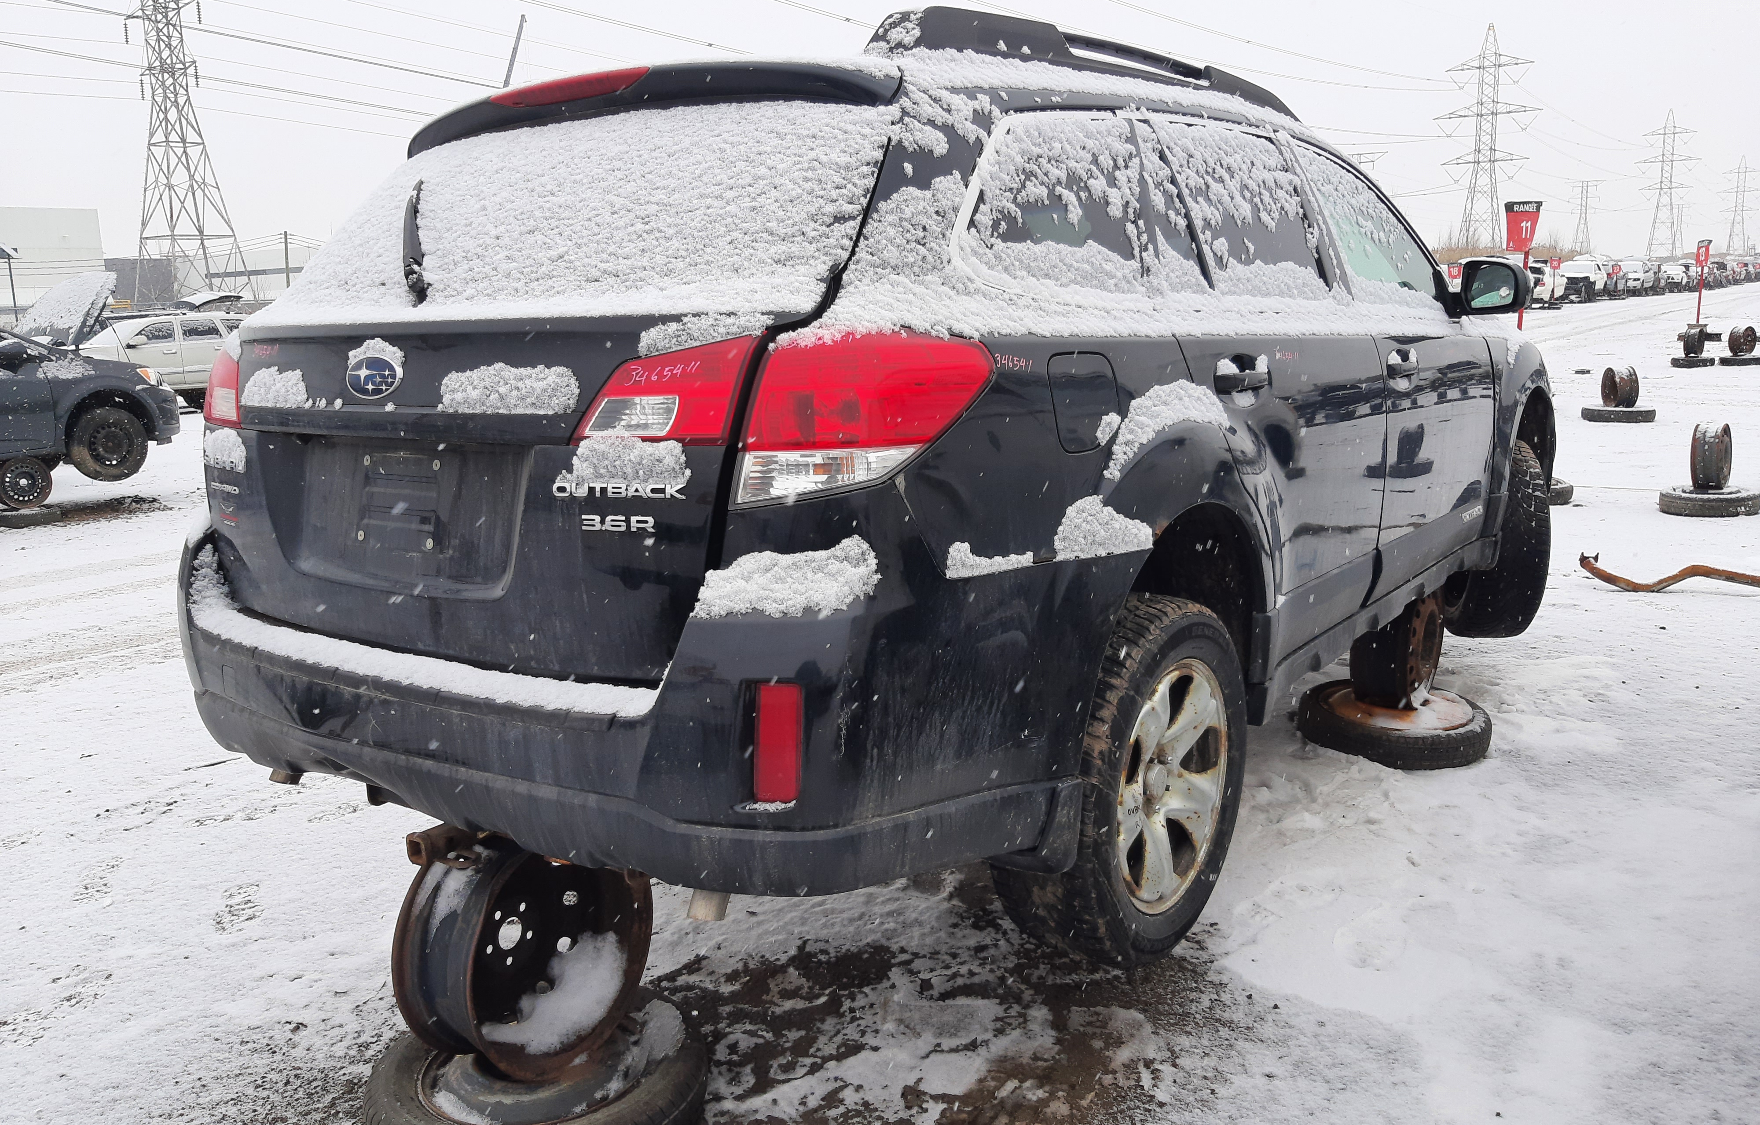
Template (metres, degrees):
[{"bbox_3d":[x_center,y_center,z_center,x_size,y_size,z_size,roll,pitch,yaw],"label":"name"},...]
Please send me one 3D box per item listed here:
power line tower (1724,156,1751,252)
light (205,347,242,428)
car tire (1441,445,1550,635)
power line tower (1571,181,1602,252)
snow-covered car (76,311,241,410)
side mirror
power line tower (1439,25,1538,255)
[{"bbox_3d":[431.302,-177.360,661.603,22.000,50.000,9.000,7,14,38],"label":"power line tower"},{"bbox_3d":[-1.177,-0.316,2.374,0.079,0.145,0.283,-12,15,-43],"label":"light"},{"bbox_3d":[2.060,-0.072,4.530,0.225,0.690,0.690,-1,11,6],"label":"car tire"},{"bbox_3d":[266.798,-128.719,500.000,12.500,30.000,6.000,7,15,38],"label":"power line tower"},{"bbox_3d":[-13.100,-3.850,24.800,4.550,1.730,1.830,-9,13,-33],"label":"snow-covered car"},{"bbox_3d":[1.778,-0.801,3.820,0.200,0.165,0.140,6,13,36],"label":"side mirror"},{"bbox_3d":[135.373,-93.501,294.612,22.000,50.000,9.000,7,14,38],"label":"power line tower"}]

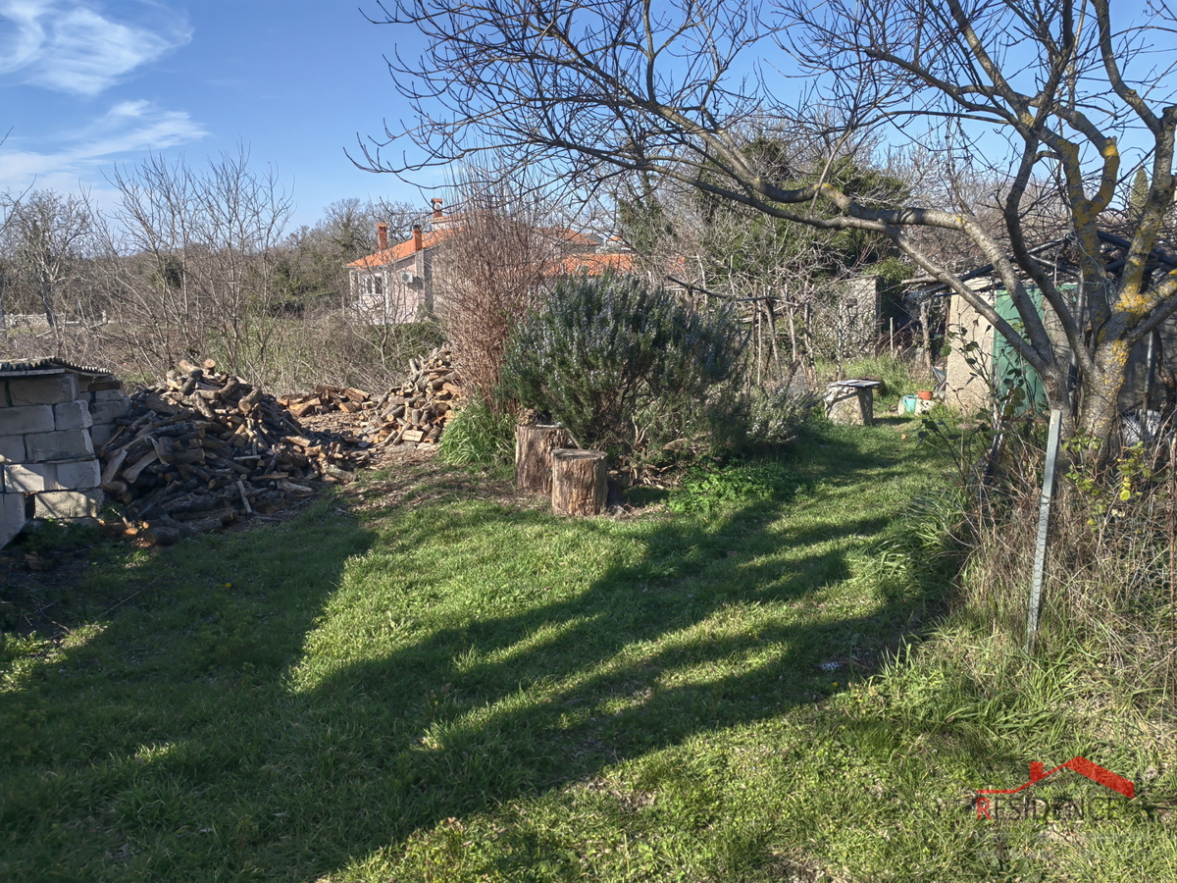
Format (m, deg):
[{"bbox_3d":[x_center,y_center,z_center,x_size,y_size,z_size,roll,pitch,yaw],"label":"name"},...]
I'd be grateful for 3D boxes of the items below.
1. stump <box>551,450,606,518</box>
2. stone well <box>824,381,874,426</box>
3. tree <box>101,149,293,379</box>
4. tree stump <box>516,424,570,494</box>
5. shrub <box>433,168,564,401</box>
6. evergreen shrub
[{"bbox_3d":[-0.069,0.295,6.800,0.405,0.420,0.405,0,9,0],"label":"stump"},{"bbox_3d":[3.578,-0.527,12.617,0.600,0.540,0.600,4,9,25],"label":"stone well"},{"bbox_3d":[-7.256,-3.149,17.000,3.400,4.200,2.900,-4,9,-22],"label":"tree"},{"bbox_3d":[-0.381,0.137,7.580,0.420,0.500,0.420,0,9,0],"label":"tree stump"},{"bbox_3d":[-0.968,-1.364,9.800,1.350,2.800,1.250,0,9,0],"label":"shrub"},{"bbox_3d":[0.322,-0.624,8.500,2.150,1.720,1.800,0,9,0],"label":"evergreen shrub"}]

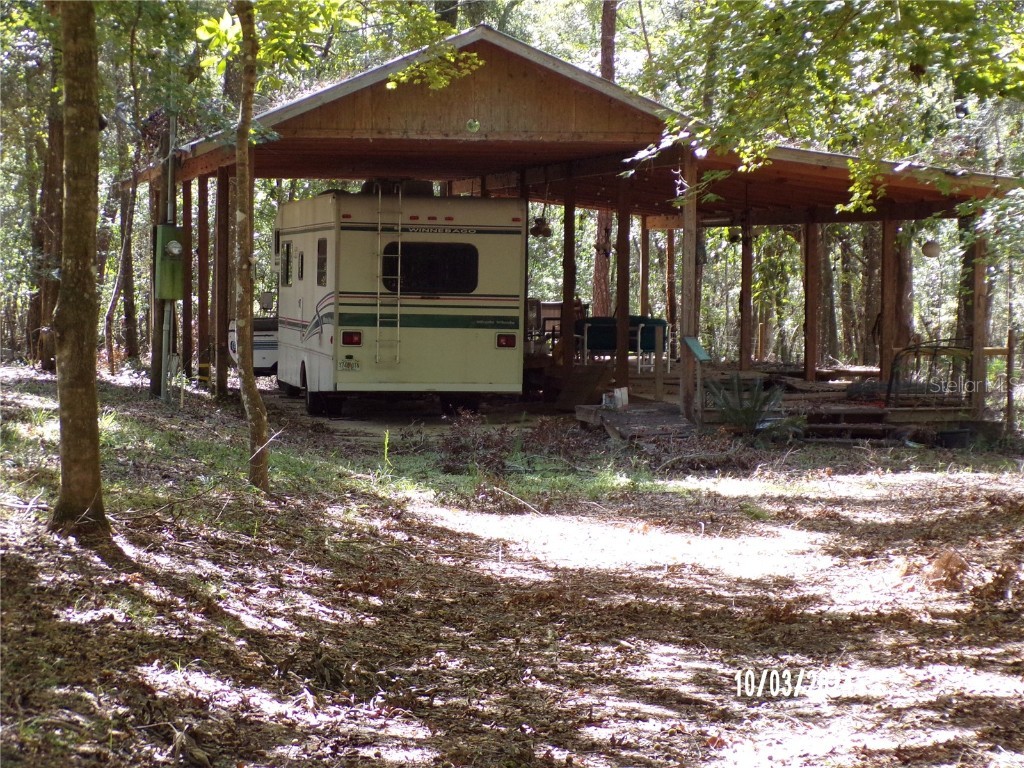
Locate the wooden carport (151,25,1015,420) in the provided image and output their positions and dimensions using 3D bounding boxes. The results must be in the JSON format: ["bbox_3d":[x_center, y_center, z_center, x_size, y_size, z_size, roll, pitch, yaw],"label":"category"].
[{"bbox_3d":[-0.551,-2.562,43.168,11.419,5.262,19.011,-1,3,-11],"label":"wooden carport"}]

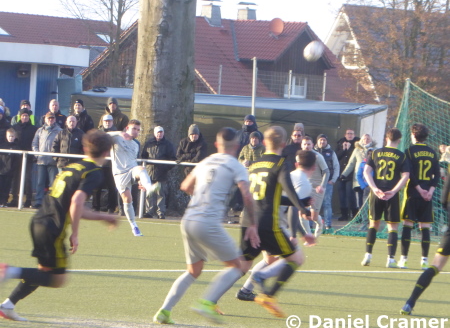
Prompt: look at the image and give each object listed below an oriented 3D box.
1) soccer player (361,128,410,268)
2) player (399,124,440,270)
[{"bbox_3d":[2.096,0.435,54.700,0.600,1.800,0.420,2,1,-18],"label":"soccer player"},{"bbox_3d":[2.520,0.420,54.400,0.560,1.850,0.420,2,1,-18],"label":"player"}]

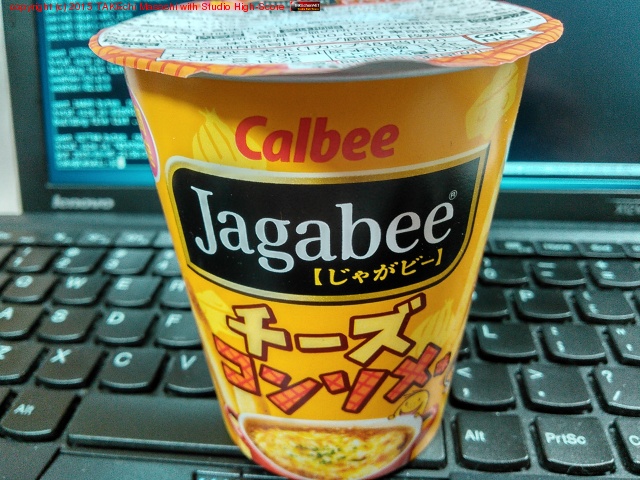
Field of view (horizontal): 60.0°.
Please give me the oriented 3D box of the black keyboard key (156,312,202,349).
[{"bbox_3d":[-0.041,0.027,0.172,0.015,0.003,0.014,1,32,6],"label":"black keyboard key"}]

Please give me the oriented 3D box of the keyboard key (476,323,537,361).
[{"bbox_3d":[0.053,0.029,0.161,0.015,0.003,0.014,1,32,6],"label":"keyboard key"}]

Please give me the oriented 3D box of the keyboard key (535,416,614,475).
[{"bbox_3d":[0.059,0.048,0.129,0.016,0.003,0.015,1,31,6],"label":"keyboard key"}]

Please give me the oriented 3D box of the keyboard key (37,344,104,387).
[{"bbox_3d":[-0.071,0.036,0.160,0.015,0.003,0.014,1,32,6],"label":"keyboard key"}]

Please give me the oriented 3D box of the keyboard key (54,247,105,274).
[{"bbox_3d":[-0.089,0.009,0.206,0.016,0.003,0.015,1,31,6],"label":"keyboard key"}]

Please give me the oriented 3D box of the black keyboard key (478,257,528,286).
[{"bbox_3d":[0.062,0.011,0.190,0.016,0.003,0.015,1,31,6],"label":"black keyboard key"}]

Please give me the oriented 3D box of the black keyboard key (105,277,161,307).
[{"bbox_3d":[-0.063,0.018,0.188,0.016,0.003,0.015,1,31,6],"label":"black keyboard key"}]

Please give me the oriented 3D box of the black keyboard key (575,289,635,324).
[{"bbox_3d":[0.088,0.020,0.173,0.015,0.003,0.014,1,32,6],"label":"black keyboard key"}]

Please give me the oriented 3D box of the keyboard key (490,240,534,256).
[{"bbox_3d":[0.071,0.003,0.202,0.014,0.003,0.009,1,31,6],"label":"keyboard key"}]

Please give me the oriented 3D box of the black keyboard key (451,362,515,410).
[{"bbox_3d":[0.042,0.038,0.147,0.015,0.003,0.014,1,32,6],"label":"black keyboard key"}]

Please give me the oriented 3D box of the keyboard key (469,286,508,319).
[{"bbox_3d":[0.050,0.020,0.175,0.016,0.003,0.015,1,31,6],"label":"keyboard key"}]

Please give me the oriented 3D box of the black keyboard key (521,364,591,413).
[{"bbox_3d":[0.061,0.039,0.145,0.015,0.003,0.014,1,32,6],"label":"black keyboard key"}]

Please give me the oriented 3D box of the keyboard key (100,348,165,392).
[{"bbox_3d":[-0.052,0.036,0.158,0.015,0.003,0.014,1,32,6],"label":"keyboard key"}]

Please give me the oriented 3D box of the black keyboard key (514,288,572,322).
[{"bbox_3d":[0.069,0.020,0.173,0.016,0.003,0.015,1,31,6],"label":"black keyboard key"}]

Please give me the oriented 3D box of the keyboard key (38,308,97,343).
[{"bbox_3d":[-0.079,0.027,0.176,0.015,0.003,0.014,1,32,6],"label":"keyboard key"}]

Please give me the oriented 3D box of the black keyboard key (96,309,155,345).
[{"bbox_3d":[-0.060,0.027,0.174,0.015,0.003,0.014,1,32,6],"label":"black keyboard key"}]

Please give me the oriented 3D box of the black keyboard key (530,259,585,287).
[{"bbox_3d":[0.081,0.012,0.188,0.016,0.003,0.015,1,31,6],"label":"black keyboard key"}]

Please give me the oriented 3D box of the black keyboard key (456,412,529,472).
[{"bbox_3d":[0.041,0.047,0.131,0.016,0.003,0.015,1,31,6],"label":"black keyboard key"}]

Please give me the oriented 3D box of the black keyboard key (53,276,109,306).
[{"bbox_3d":[-0.082,0.017,0.191,0.015,0.003,0.014,1,32,6],"label":"black keyboard key"}]

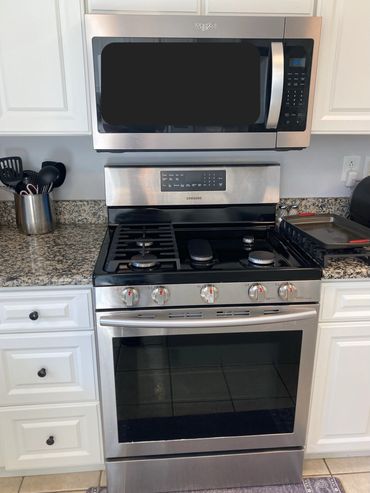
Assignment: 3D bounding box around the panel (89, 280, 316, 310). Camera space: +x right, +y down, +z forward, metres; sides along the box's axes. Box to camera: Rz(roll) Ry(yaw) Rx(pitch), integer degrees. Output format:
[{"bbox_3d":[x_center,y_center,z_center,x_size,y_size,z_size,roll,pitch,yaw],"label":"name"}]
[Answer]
[{"bbox_3d":[0.085,0.164,1.320,0.757,0.084,0.050,-1,18,-4],"label":"panel"}]

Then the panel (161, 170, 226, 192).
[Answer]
[{"bbox_3d":[0.041,-0.289,1.760,0.285,0.090,0.016,-1,18,-4],"label":"panel"}]

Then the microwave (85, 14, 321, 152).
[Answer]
[{"bbox_3d":[0.053,-0.595,1.530,0.759,0.422,0.430,-1,18,-4],"label":"microwave"}]

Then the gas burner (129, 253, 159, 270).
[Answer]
[{"bbox_3d":[-0.145,0.053,1.401,0.100,0.030,0.100,-1,18,-4],"label":"gas burner"}]

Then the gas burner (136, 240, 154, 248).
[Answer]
[{"bbox_3d":[-0.159,-0.011,1.602,0.070,0.025,0.070,-1,18,-4],"label":"gas burner"}]

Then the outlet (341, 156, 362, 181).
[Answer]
[{"bbox_3d":[0.789,-0.362,1.879,0.076,0.117,0.015,-1,18,-4],"label":"outlet"}]

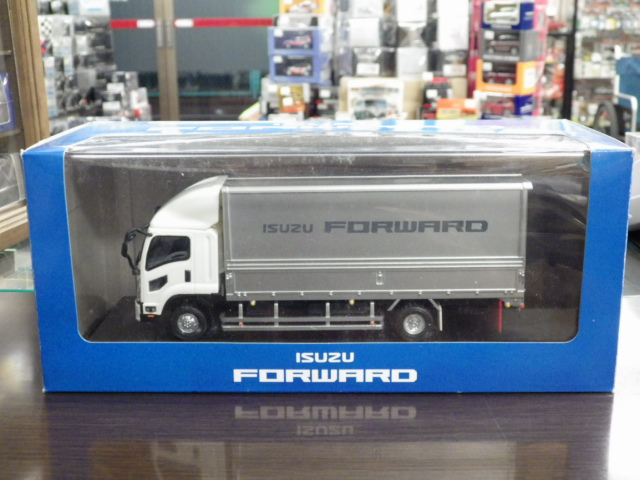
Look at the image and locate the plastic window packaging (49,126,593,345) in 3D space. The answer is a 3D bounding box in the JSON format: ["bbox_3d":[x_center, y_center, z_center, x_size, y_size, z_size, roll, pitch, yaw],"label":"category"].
[{"bbox_3d":[0.004,-0.003,0.485,0.257,0.104,0.110,0,14,1],"label":"plastic window packaging"}]

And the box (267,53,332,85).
[{"bbox_3d":[-0.061,-0.509,2.726,0.162,0.084,0.080,5,15,22],"label":"box"}]

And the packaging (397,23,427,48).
[{"bbox_3d":[0.296,-0.622,2.782,0.087,0.076,0.125,5,15,19],"label":"packaging"}]

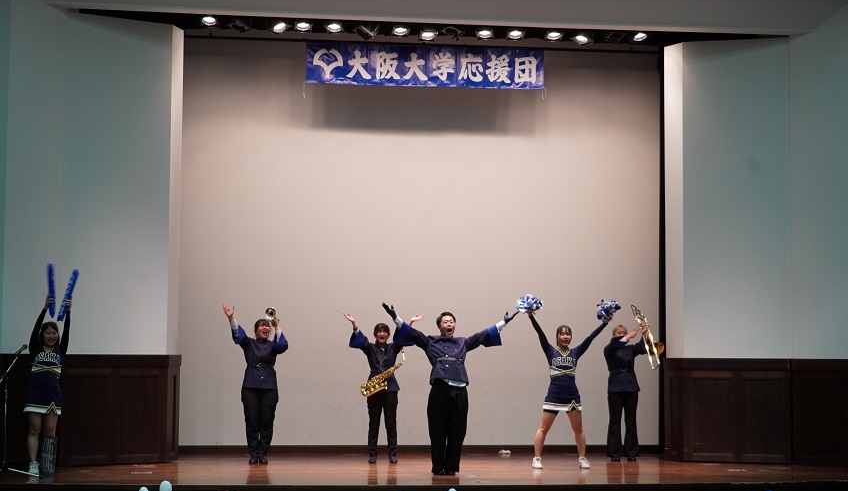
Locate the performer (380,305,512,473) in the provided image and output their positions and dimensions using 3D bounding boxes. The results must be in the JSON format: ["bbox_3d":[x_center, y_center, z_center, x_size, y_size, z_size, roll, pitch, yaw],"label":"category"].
[{"bbox_3d":[0.267,1.495,14.300,1.360,1.780,0.480,1,-4,-7],"label":"performer"}]

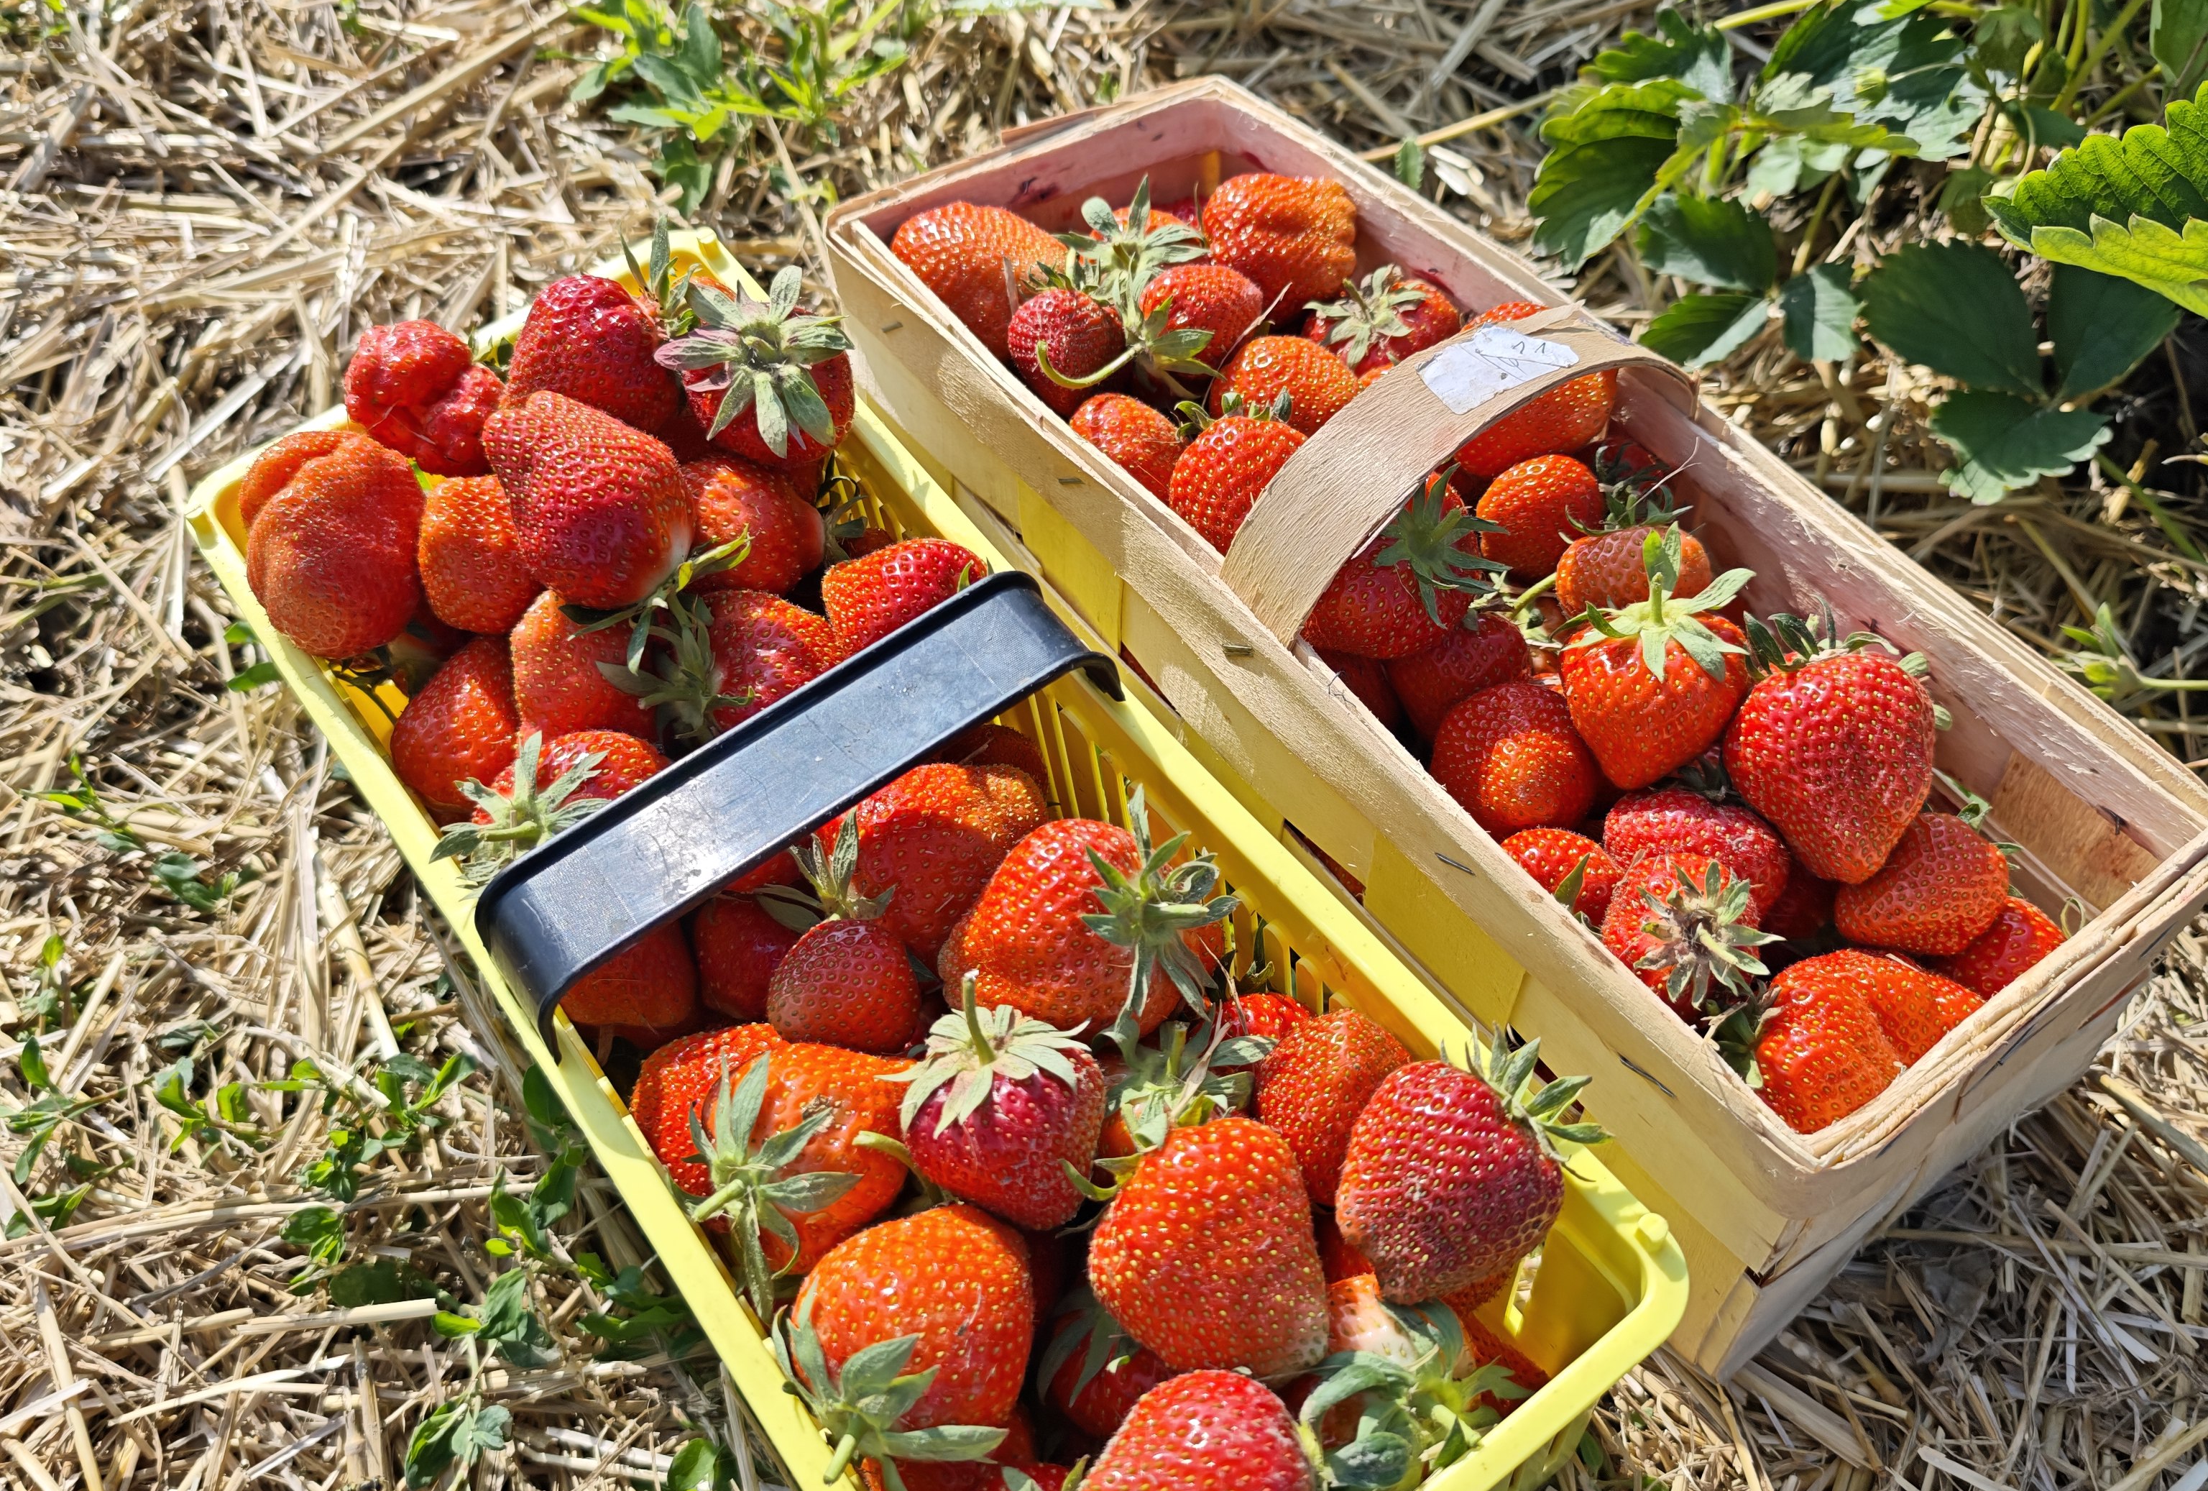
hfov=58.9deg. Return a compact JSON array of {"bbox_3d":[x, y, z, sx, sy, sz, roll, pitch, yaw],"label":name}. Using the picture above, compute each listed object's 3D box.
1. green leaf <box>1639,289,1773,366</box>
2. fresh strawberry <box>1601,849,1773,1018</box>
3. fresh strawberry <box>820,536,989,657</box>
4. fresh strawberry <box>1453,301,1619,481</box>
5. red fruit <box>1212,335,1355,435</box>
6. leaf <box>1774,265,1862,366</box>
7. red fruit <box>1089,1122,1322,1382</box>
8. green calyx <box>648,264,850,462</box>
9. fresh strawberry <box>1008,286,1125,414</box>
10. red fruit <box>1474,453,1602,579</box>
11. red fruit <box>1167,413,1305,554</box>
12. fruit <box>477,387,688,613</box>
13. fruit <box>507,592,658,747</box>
[{"bbox_3d":[0.185,-0.129,0.602,0.046,0.016,0.036,-11,55,-7],"label":"green leaf"},{"bbox_3d":[0.121,0.040,0.410,0.036,0.037,0.036,0,90,9],"label":"fresh strawberry"},{"bbox_3d":[-0.048,-0.032,0.477,0.042,0.037,0.037,-22,16,14],"label":"fresh strawberry"},{"bbox_3d":[0.131,-0.107,0.594,0.046,0.042,0.042,-50,62,21],"label":"fresh strawberry"},{"bbox_3d":[0.055,-0.107,0.588,0.041,0.036,0.038,-32,59,-22],"label":"red fruit"},{"bbox_3d":[0.218,-0.132,0.600,0.025,0.009,0.033,-30,65,-13],"label":"leaf"},{"bbox_3d":[0.018,0.090,0.350,0.043,0.043,0.048,-31,65,0],"label":"red fruit"},{"bbox_3d":[-0.089,-0.098,0.511,0.047,0.043,0.047,0,69,0],"label":"green calyx"},{"bbox_3d":[-0.011,-0.118,0.591,0.034,0.038,0.034,11,26,-6],"label":"fresh strawberry"},{"bbox_3d":[0.126,-0.067,0.568,0.034,0.035,0.034,-22,63,-36],"label":"red fruit"},{"bbox_3d":[0.040,-0.071,0.550,0.040,0.042,0.040,0,32,0],"label":"red fruit"},{"bbox_3d":[-0.121,-0.058,0.460,0.045,0.054,0.043,-42,25,0],"label":"fruit"},{"bbox_3d":[-0.128,-0.018,0.483,0.041,0.037,0.037,-8,19,35],"label":"fruit"}]

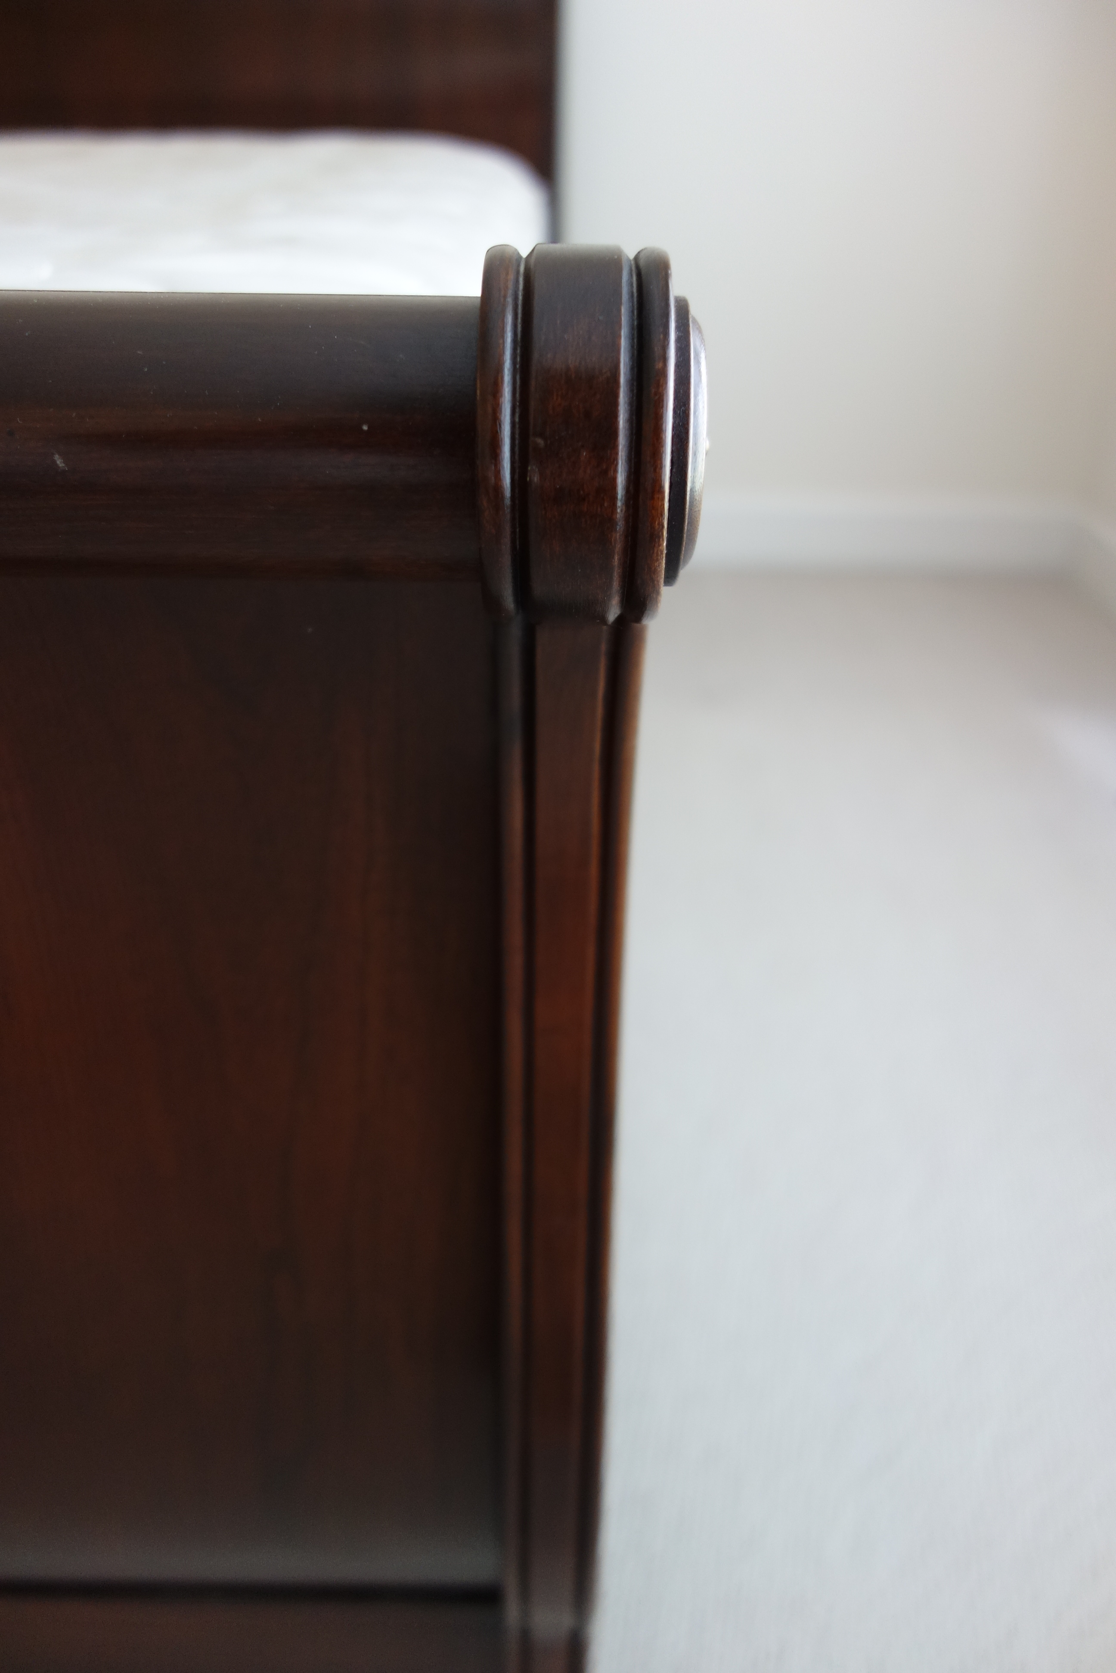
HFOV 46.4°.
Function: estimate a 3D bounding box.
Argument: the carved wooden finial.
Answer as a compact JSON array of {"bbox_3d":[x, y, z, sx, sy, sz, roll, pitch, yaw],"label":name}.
[{"bbox_3d":[0.012,-0.137,0.450,0.072,0.123,0.123,1,31,0],"label":"carved wooden finial"}]

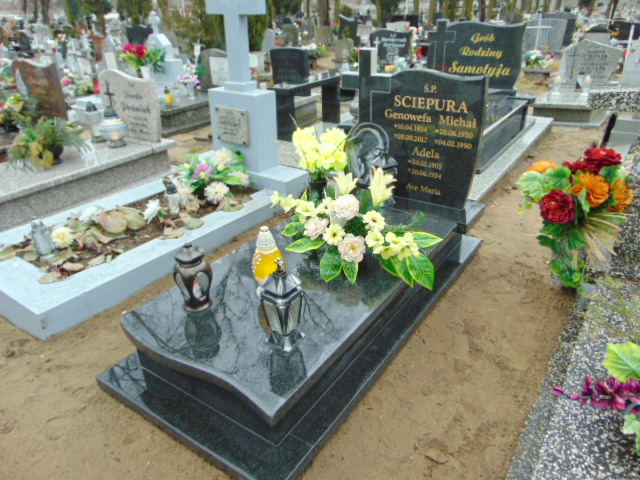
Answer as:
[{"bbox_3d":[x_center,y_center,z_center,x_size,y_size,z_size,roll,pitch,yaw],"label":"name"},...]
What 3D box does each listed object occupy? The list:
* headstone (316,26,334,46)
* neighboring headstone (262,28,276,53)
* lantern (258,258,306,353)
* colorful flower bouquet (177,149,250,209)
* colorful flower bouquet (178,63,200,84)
[{"bbox_3d":[0.173,-6.843,15.579,0.620,0.620,0.110,16,30,30],"label":"headstone"},{"bbox_3d":[-1.420,-5.597,13.000,0.420,0.680,0.120,16,30,30],"label":"neighboring headstone"},{"bbox_3d":[-0.109,0.181,1.385,0.095,0.285,0.095,16,30,30],"label":"lantern"},{"bbox_3d":[-0.726,-0.423,3.160,0.480,0.340,0.400,16,30,30],"label":"colorful flower bouquet"},{"bbox_3d":[-1.750,-2.233,6.200,0.280,0.270,0.260,16,30,30],"label":"colorful flower bouquet"}]

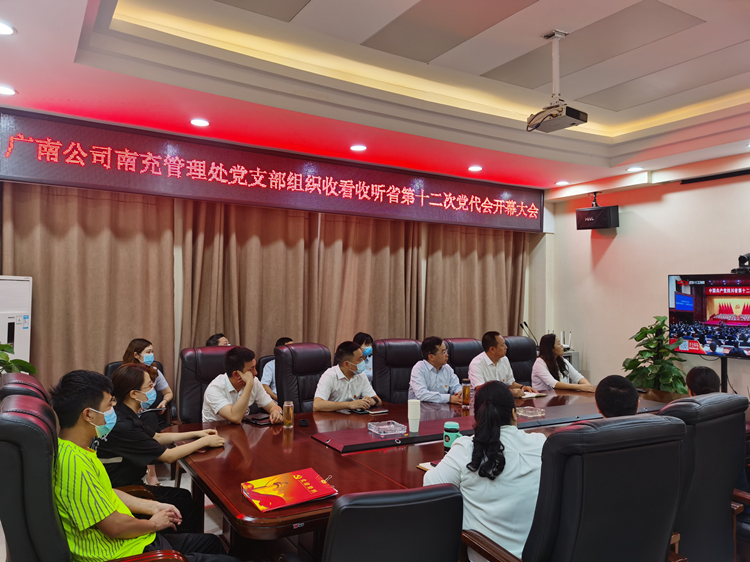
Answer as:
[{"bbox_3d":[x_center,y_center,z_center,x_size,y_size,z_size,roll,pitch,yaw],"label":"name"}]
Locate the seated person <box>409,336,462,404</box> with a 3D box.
[{"bbox_3d":[0.460,1.051,4.500,0.520,1.230,0.750,1,-2,-32],"label":"seated person"}]

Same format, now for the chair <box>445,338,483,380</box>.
[{"bbox_3d":[0.870,1.091,4.930,0.620,1.180,0.700,1,-2,-30],"label":"chair"}]

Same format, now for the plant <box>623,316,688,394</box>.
[{"bbox_3d":[2.620,1.008,5.470,0.580,1.380,0.580,1,-2,-31],"label":"plant"}]

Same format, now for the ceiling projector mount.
[{"bbox_3d":[1.269,-1.415,4.102,0.290,0.700,0.330,1,-2,-34],"label":"ceiling projector mount"}]

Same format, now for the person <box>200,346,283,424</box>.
[{"bbox_3d":[-0.900,1.032,3.800,0.530,1.210,0.760,1,-2,-32],"label":"person"}]

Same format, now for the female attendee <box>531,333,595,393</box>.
[{"bbox_3d":[1.570,1.070,4.920,0.480,1.220,0.750,2,-3,-42],"label":"female attendee"}]

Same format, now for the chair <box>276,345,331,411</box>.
[{"bbox_3d":[-0.410,1.071,4.340,0.620,1.180,0.700,1,-2,-36],"label":"chair"}]

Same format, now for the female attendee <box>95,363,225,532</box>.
[{"bbox_3d":[-1.090,1.007,2.930,0.700,1.200,0.480,1,-2,-32],"label":"female attendee"}]

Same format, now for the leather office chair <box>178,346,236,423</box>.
[{"bbox_3d":[-1.050,1.059,3.980,0.620,1.180,0.700,1,-2,-30],"label":"leather office chair"}]

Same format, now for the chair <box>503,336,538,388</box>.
[{"bbox_3d":[1.390,1.098,5.150,0.620,1.180,0.700,1,-2,-28],"label":"chair"}]

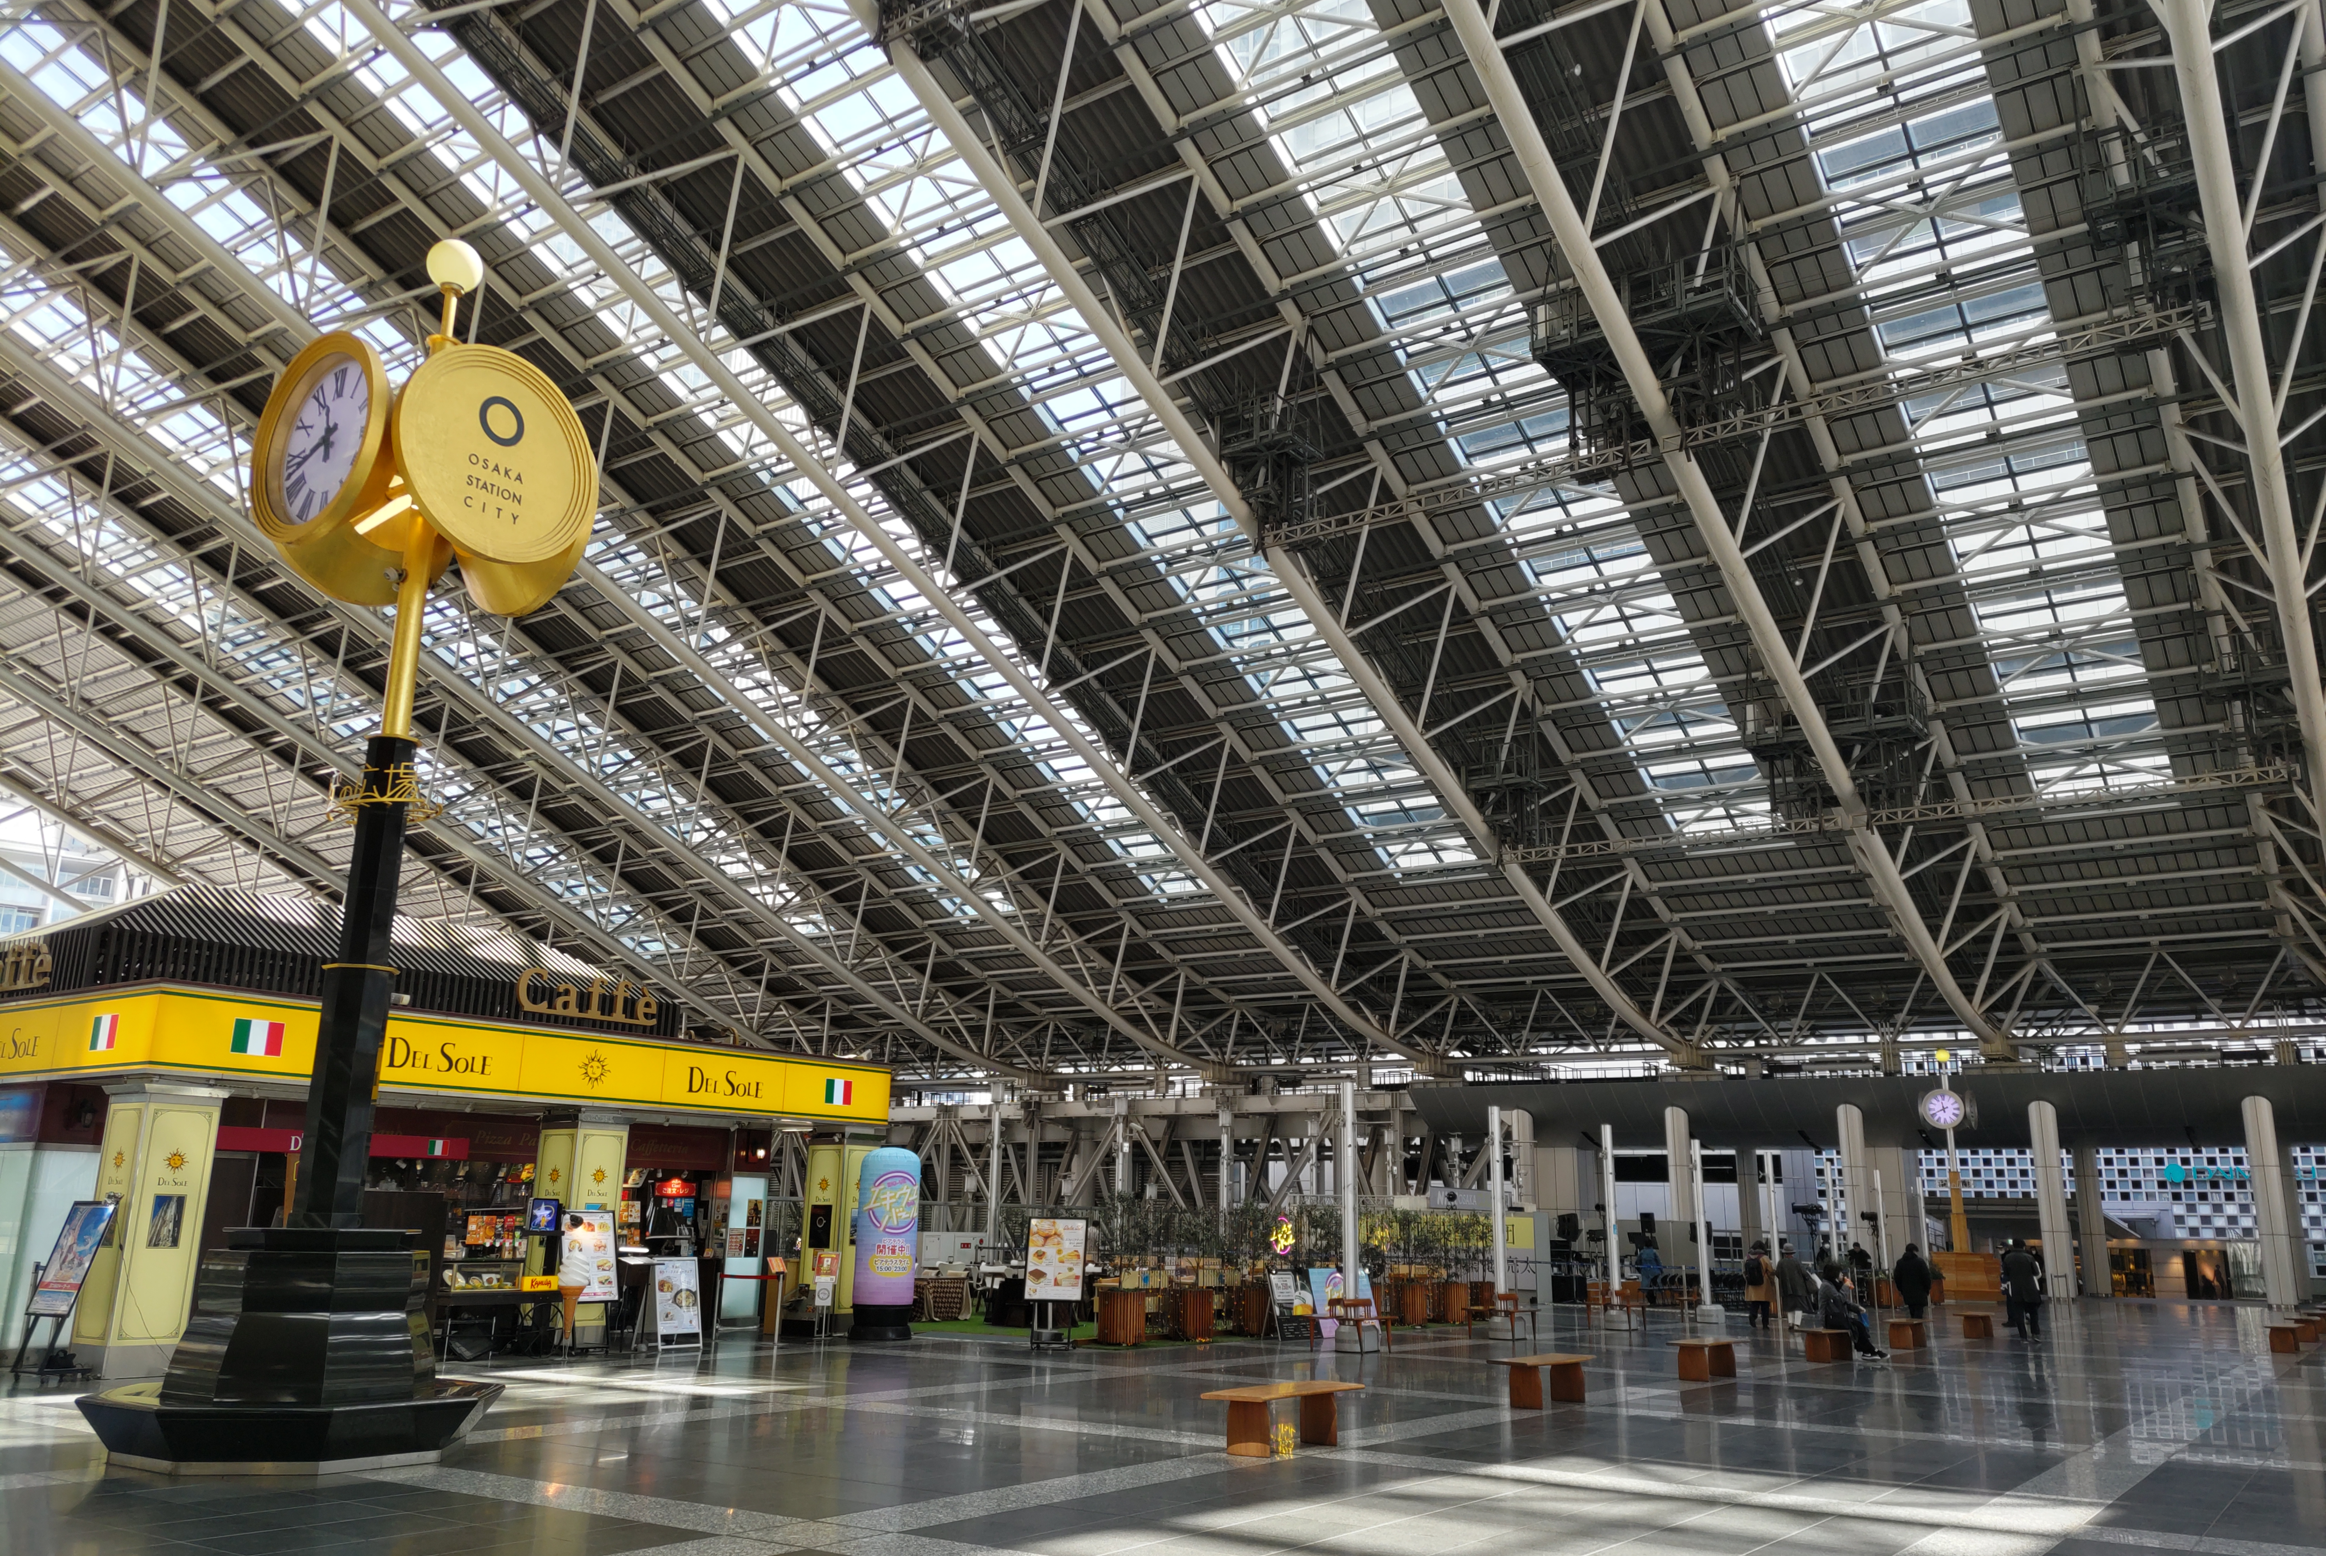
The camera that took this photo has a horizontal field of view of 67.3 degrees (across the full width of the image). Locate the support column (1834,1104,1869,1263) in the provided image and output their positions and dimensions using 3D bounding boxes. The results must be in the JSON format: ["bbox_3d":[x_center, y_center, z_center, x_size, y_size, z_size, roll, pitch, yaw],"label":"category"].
[{"bbox_3d":[21.477,13.086,54.195,0.740,5.720,0.740,-9,-18,34],"label":"support column"}]

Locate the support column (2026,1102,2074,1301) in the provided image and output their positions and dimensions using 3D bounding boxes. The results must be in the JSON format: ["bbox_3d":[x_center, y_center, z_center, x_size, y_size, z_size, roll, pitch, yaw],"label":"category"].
[{"bbox_3d":[26.184,12.466,51.469,0.740,5.740,0.740,-9,-18,34],"label":"support column"}]

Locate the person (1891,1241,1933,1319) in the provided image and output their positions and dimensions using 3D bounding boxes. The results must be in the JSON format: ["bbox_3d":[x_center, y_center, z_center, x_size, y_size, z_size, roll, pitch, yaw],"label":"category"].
[{"bbox_3d":[13.196,9.051,30.807,0.560,1.611,0.360,-7,-17,30],"label":"person"}]

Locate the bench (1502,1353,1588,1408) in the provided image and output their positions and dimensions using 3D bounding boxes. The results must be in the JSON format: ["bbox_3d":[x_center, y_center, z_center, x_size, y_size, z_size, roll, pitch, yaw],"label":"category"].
[{"bbox_3d":[3.633,5.757,16.651,0.480,0.410,1.550,-9,-18,34],"label":"bench"}]

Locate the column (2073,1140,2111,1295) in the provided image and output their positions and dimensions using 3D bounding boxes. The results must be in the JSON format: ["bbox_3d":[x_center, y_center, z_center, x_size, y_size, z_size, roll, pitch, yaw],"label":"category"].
[{"bbox_3d":[30.739,14.624,57.697,0.740,4.860,0.740,-9,-18,34],"label":"column"}]

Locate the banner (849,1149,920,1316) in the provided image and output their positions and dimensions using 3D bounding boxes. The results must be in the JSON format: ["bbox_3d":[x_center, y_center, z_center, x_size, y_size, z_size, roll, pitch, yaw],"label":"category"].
[{"bbox_3d":[-3.993,6.679,25.179,0.890,2.614,0.890,7,-16,-21],"label":"banner"}]

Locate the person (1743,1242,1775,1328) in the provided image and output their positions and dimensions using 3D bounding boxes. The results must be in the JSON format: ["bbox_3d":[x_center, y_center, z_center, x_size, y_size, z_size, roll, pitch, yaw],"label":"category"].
[{"bbox_3d":[11.024,9.376,32.359,0.500,1.560,0.420,-11,-19,39],"label":"person"}]

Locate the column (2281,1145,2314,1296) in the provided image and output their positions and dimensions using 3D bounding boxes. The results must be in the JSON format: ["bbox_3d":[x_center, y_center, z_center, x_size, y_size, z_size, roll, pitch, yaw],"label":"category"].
[{"bbox_3d":[35.229,13.926,54.645,0.740,4.860,0.740,-9,-18,34],"label":"column"}]

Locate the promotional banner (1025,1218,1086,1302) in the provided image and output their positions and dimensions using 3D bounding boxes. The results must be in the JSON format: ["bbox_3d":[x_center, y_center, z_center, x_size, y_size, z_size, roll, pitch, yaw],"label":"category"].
[{"bbox_3d":[-1.432,6.493,23.529,0.790,1.081,0.100,1,-15,2],"label":"promotional banner"}]

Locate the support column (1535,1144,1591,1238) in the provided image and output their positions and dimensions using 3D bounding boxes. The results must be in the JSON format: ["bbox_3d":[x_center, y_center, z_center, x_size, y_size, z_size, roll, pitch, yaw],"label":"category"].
[{"bbox_3d":[15.133,16.330,65.473,1.700,4.840,1.700,-9,-18,34],"label":"support column"}]

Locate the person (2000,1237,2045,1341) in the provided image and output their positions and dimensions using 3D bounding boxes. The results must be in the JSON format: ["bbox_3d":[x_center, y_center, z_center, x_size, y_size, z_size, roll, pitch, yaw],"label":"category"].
[{"bbox_3d":[14.726,8.760,29.929,0.580,1.680,0.400,-6,-16,25],"label":"person"}]

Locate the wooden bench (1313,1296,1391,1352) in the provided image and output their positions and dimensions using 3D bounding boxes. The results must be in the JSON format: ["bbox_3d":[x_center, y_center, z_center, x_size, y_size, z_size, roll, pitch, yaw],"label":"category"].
[{"bbox_3d":[2.590,7.509,23.931,0.950,0.692,0.950,-9,-18,34],"label":"wooden bench"}]

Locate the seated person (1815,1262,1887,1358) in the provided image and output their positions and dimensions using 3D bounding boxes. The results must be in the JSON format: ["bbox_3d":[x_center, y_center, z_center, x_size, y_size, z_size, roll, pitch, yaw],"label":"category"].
[{"bbox_3d":[9.670,7.450,24.463,0.880,1.280,0.580,-9,-18,34],"label":"seated person"}]

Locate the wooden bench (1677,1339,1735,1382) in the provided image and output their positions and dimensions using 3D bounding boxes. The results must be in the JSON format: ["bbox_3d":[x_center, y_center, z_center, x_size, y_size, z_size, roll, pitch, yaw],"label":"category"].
[{"bbox_3d":[6.508,6.917,20.758,0.500,0.410,1.550,-9,-18,34],"label":"wooden bench"}]

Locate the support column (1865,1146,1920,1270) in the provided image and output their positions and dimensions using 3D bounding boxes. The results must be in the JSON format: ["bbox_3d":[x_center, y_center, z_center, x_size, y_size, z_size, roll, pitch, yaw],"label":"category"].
[{"bbox_3d":[26.988,16.400,64.928,2.000,5.103,2.200,-9,-18,34],"label":"support column"}]

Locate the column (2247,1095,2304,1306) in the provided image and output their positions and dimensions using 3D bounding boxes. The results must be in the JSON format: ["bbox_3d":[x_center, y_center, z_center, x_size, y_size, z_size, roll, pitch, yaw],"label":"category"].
[{"bbox_3d":[34.132,13.088,53.918,0.900,6.290,0.900,-9,-18,34],"label":"column"}]

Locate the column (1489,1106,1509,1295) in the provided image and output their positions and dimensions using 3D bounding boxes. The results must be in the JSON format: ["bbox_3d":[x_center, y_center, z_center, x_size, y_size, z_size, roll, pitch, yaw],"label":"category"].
[{"bbox_3d":[5.420,6.978,28.162,0.165,3.304,0.165,-9,-18,34],"label":"column"}]

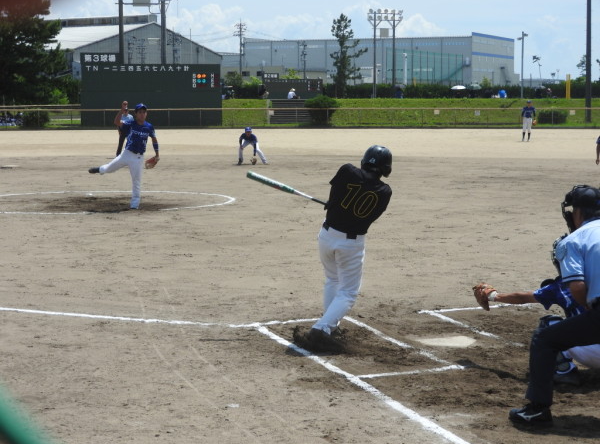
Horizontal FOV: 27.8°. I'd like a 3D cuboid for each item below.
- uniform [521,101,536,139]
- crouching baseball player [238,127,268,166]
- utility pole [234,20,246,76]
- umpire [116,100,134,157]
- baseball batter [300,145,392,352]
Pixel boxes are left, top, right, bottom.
[{"bbox_3d":[9.605,-4.258,51.000,0.620,1.720,0.420,0,6,7],"label":"uniform"},{"bbox_3d":[-1.311,-2.114,34.200,0.800,1.020,0.750,-1,6,-4],"label":"crouching baseball player"},{"bbox_3d":[-8.092,-21.011,165.000,1.600,12.600,0.800,0,6,0],"label":"utility pole"},{"bbox_3d":[-5.550,-2.871,38.700,0.550,1.660,0.450,-1,6,-9],"label":"umpire"},{"bbox_3d":[0.345,0.182,9.000,0.650,1.500,0.600,1,6,12],"label":"baseball batter"}]

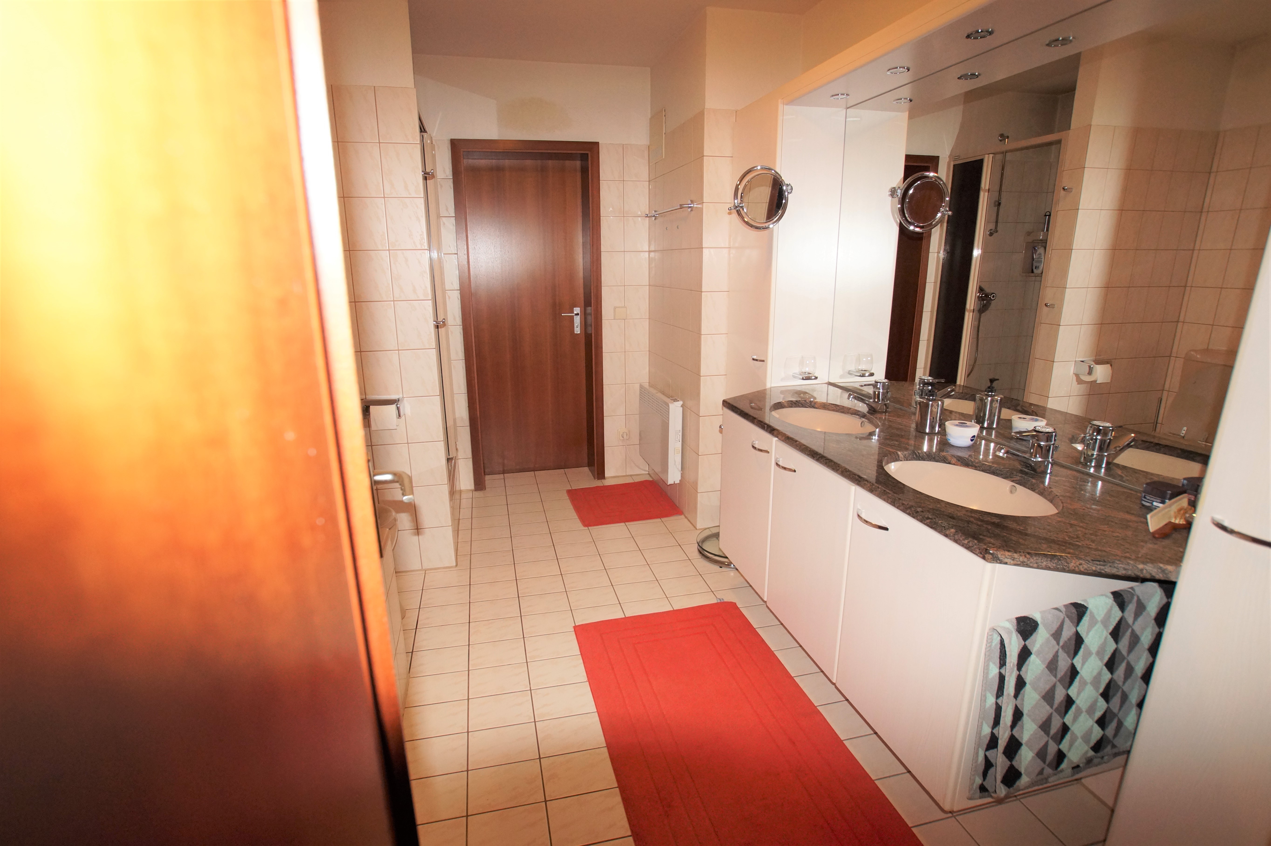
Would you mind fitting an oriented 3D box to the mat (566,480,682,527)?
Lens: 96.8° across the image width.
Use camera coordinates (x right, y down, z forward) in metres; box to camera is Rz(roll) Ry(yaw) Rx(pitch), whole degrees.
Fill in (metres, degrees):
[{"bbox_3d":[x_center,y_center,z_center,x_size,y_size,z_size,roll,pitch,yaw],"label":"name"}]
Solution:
[{"bbox_3d":[-0.078,0.467,3.323,0.560,0.015,0.536,-5,17,-15],"label":"mat"}]

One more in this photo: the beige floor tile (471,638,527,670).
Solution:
[{"bbox_3d":[-0.499,0.842,2.050,0.200,0.010,0.148,-3,15,-14],"label":"beige floor tile"}]

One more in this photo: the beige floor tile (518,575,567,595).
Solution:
[{"bbox_3d":[-0.417,0.727,2.505,0.200,0.010,0.147,-3,15,-15],"label":"beige floor tile"}]

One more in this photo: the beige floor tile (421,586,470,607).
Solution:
[{"bbox_3d":[-0.805,0.742,2.404,0.200,0.010,0.148,-3,15,-14],"label":"beige floor tile"}]

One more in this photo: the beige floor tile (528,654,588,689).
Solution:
[{"bbox_3d":[-0.269,0.870,1.968,0.199,0.010,0.138,-4,16,-13],"label":"beige floor tile"}]

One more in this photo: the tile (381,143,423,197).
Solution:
[{"bbox_3d":[-0.920,-0.995,2.231,0.150,0.200,0.010,-3,15,-14],"label":"tile"}]

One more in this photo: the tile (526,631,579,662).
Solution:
[{"bbox_3d":[-0.304,0.831,2.094,0.200,0.010,0.147,-3,15,-15],"label":"tile"}]

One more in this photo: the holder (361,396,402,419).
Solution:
[{"bbox_3d":[-1.065,-0.065,2.379,0.165,0.075,0.100,-3,15,-14],"label":"holder"}]

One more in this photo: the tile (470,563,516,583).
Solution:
[{"bbox_3d":[-0.651,0.696,2.587,0.200,0.010,0.148,-3,15,-14],"label":"tile"}]

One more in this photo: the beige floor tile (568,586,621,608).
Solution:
[{"bbox_3d":[-0.183,0.752,2.420,0.200,0.010,0.148,-3,15,-14],"label":"beige floor tile"}]

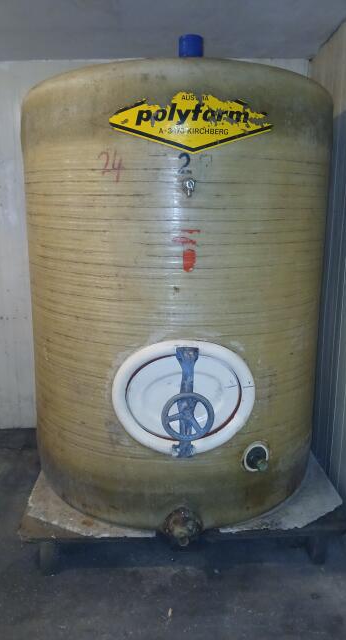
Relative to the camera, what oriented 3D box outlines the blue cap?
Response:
[{"bbox_3d":[0.079,-1.153,2.064,0.105,0.102,0.105,1,11,0],"label":"blue cap"}]

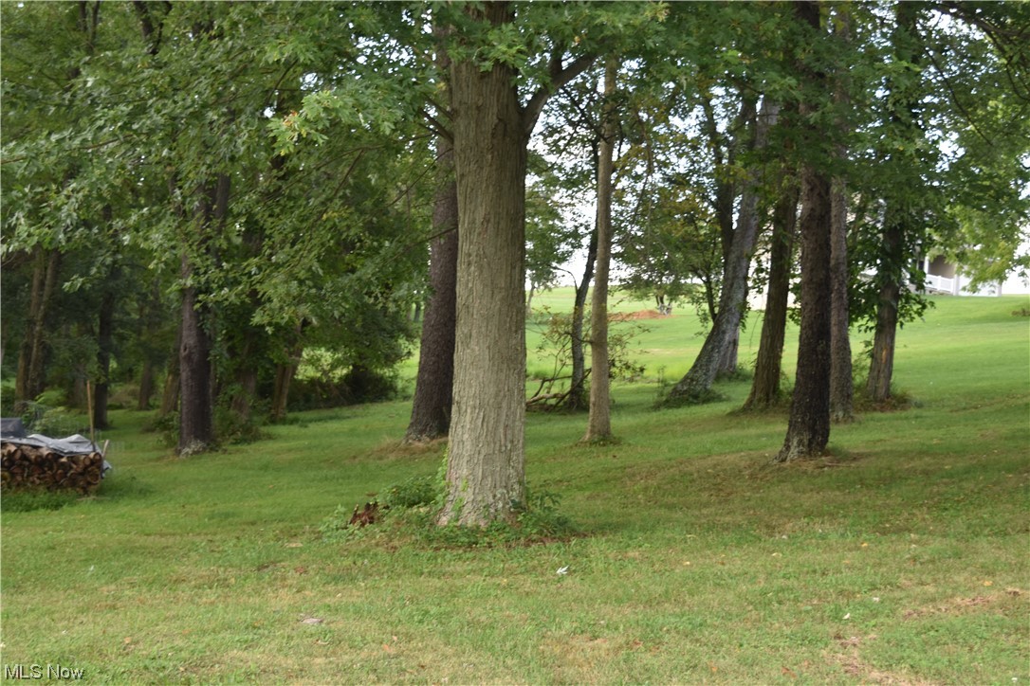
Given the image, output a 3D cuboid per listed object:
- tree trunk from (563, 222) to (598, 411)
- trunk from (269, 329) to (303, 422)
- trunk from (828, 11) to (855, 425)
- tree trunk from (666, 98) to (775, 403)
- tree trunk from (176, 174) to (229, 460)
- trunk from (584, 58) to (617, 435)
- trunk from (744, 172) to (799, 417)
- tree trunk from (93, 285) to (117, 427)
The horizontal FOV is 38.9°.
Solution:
[{"bbox_3d":[1.225,-0.465,26.000,0.360,3.400,0.300,6,1,3],"label":"tree trunk"},{"bbox_3d":[-4.048,0.583,26.000,0.340,1.720,0.300,10,1,-8],"label":"trunk"},{"bbox_3d":[5.016,-1.973,22.400,0.360,6.410,0.360,0,1,13],"label":"trunk"},{"bbox_3d":[4.267,-1.850,29.500,0.950,6.320,0.800,12,1,7],"label":"tree trunk"},{"bbox_3d":[-4.219,-0.391,19.700,0.600,3.820,0.500,2,1,-12],"label":"tree trunk"},{"bbox_3d":[1.179,-1.204,19.000,0.340,5.040,0.330,2,1,3],"label":"trunk"},{"bbox_3d":[4.525,-0.870,25.500,0.550,4.110,0.500,7,1,10],"label":"trunk"},{"bbox_3d":[-6.888,0.231,24.500,0.270,2.490,0.260,3,1,-16],"label":"tree trunk"}]

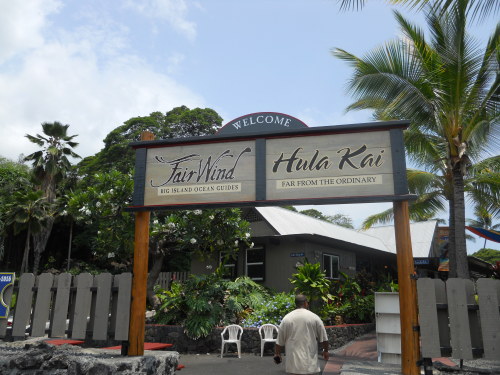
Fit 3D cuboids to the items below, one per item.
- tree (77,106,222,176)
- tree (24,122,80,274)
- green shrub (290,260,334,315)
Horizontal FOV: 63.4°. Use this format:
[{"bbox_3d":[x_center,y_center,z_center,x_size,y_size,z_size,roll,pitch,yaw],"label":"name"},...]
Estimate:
[{"bbox_3d":[-7.012,0.890,28.195,12.000,13.500,11.000,1,-15,0],"label":"tree"},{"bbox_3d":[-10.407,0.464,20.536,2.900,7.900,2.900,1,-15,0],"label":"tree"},{"bbox_3d":[2.006,3.381,13.388,1.400,1.850,1.350,1,-15,0],"label":"green shrub"}]

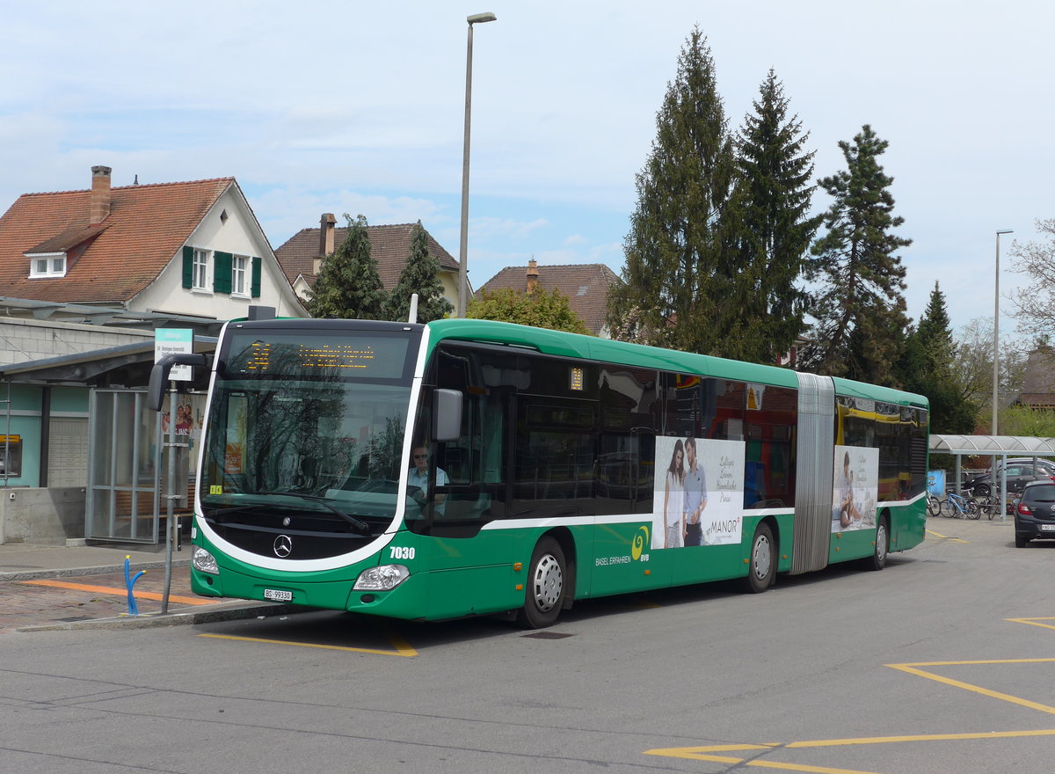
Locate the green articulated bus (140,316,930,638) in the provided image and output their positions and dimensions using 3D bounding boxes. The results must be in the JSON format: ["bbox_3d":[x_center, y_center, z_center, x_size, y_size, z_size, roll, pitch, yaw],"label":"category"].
[{"bbox_3d":[2.059,1.174,23.123,2.820,3.120,18.304,1,-2,28],"label":"green articulated bus"}]

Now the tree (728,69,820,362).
[{"bbox_3d":[11.530,-5.202,80.708,5.314,20.329,5.314,1,-2,33],"label":"tree"}]

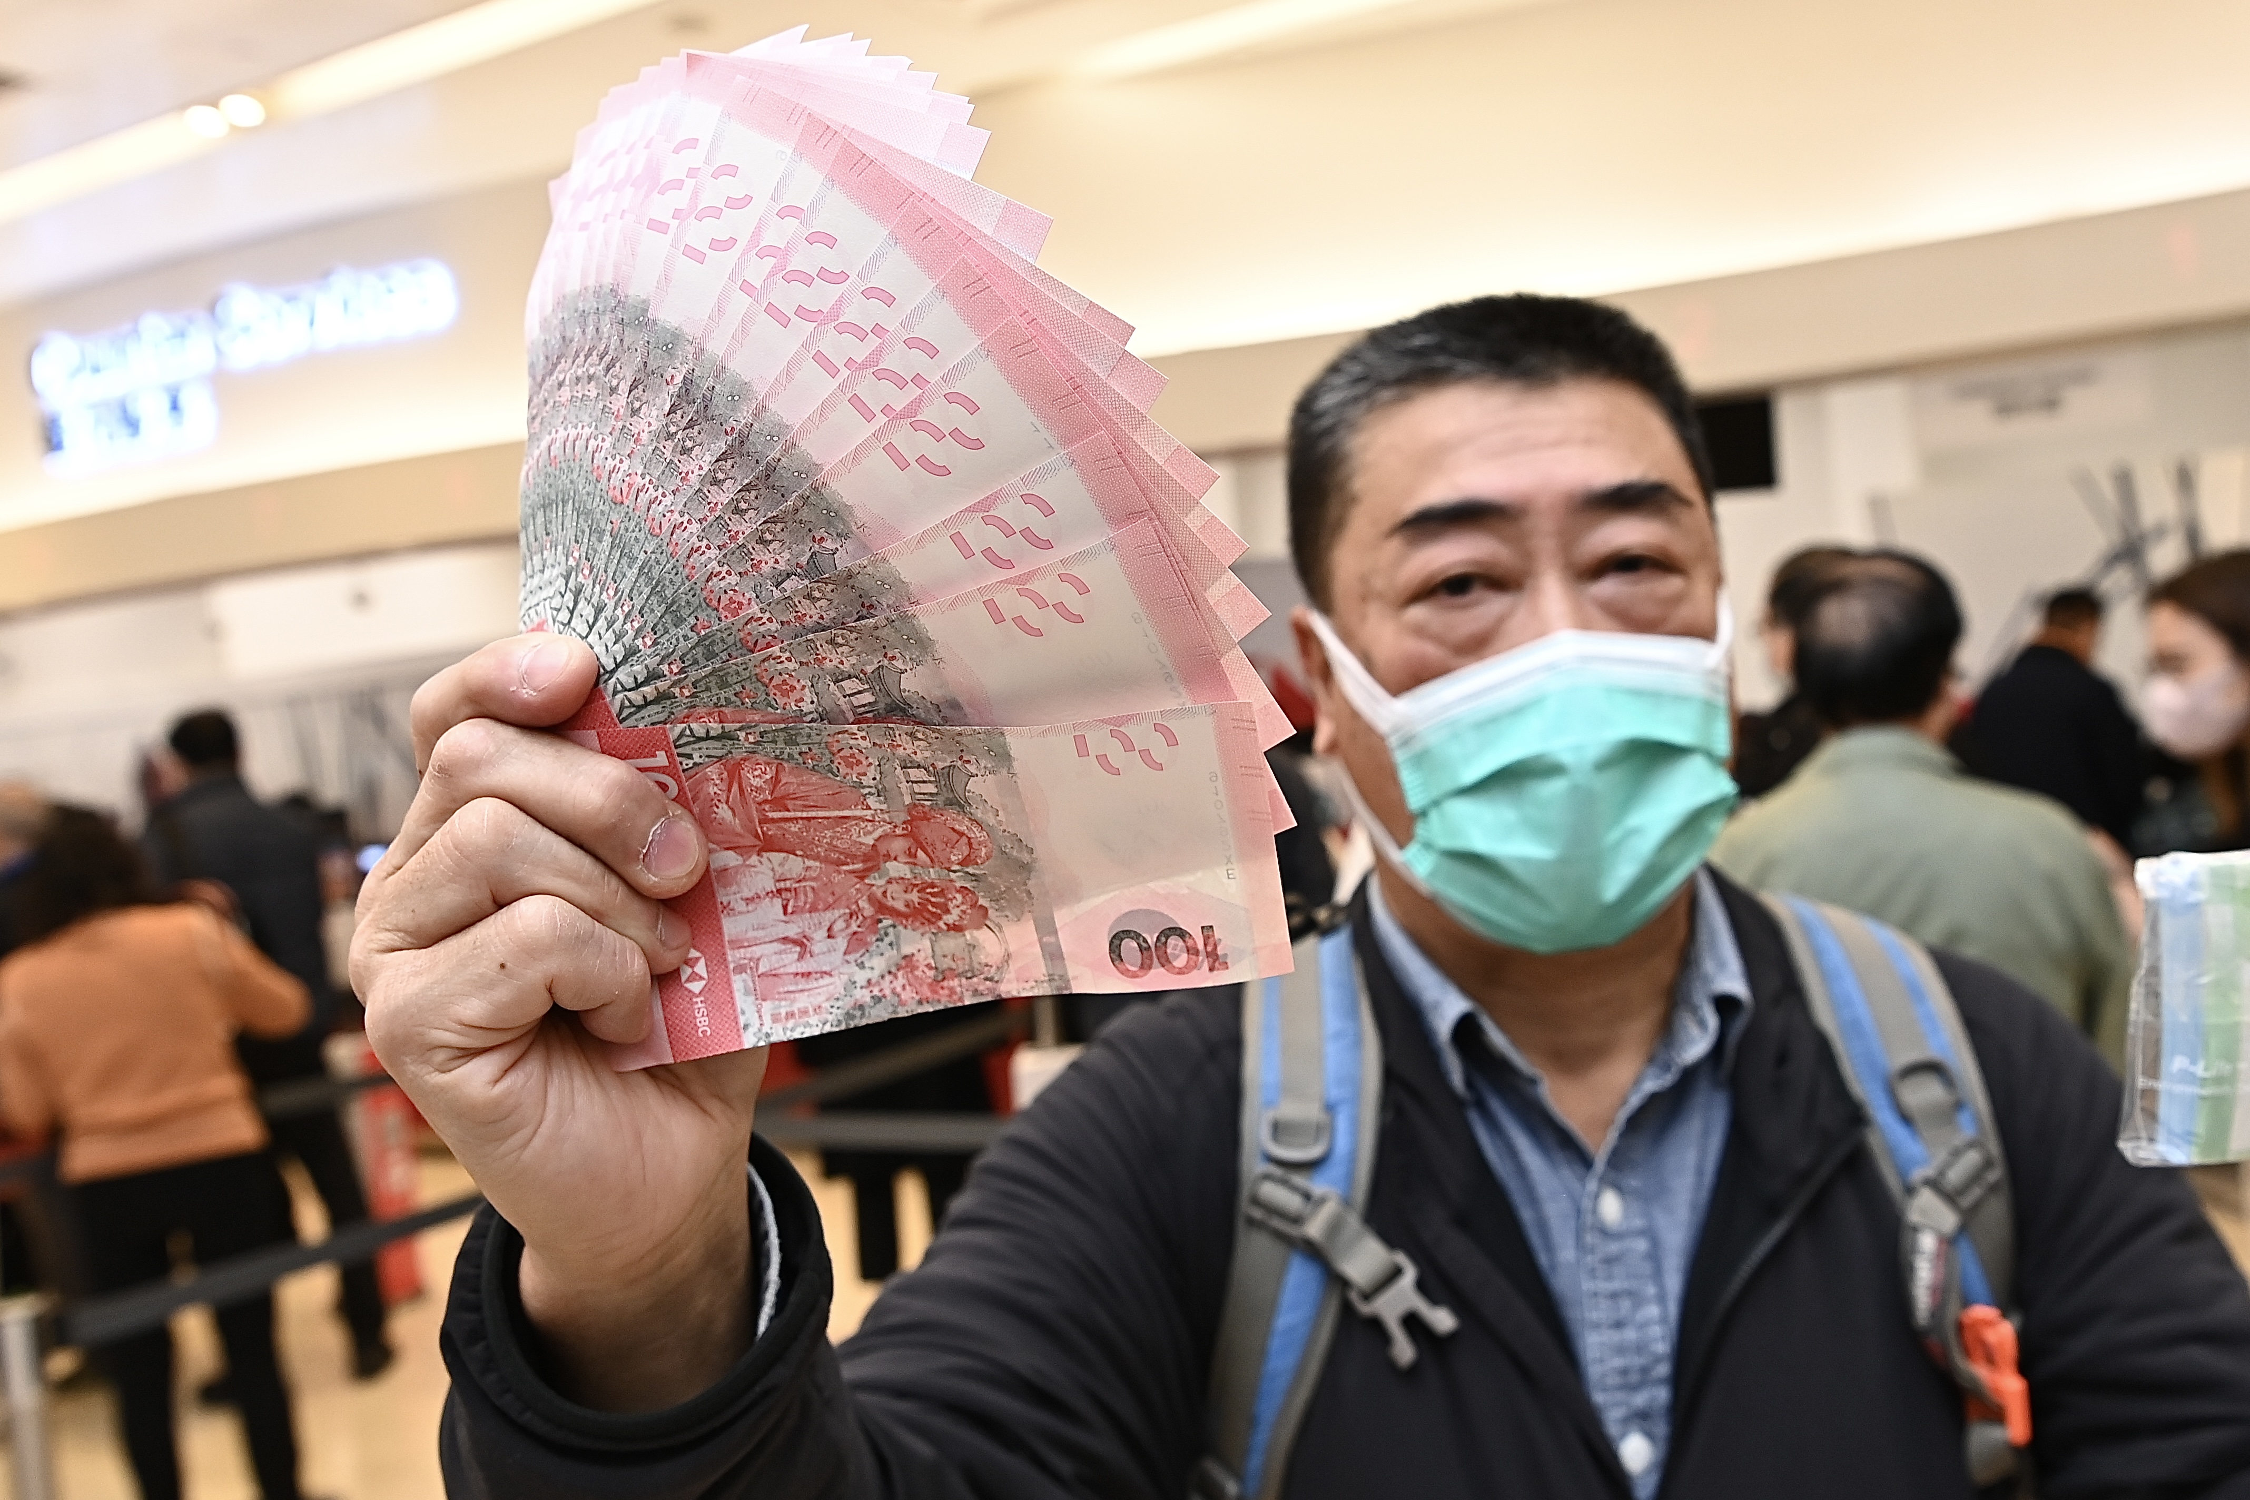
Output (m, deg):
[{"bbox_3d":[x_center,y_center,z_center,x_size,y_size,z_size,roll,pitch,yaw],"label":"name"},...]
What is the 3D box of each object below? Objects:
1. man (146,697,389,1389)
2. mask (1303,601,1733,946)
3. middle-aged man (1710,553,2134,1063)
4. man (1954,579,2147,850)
[{"bbox_3d":[-2.247,0.758,3.892,0.540,1.720,0.380,-6,3,-27],"label":"man"},{"bbox_3d":[0.145,0.011,0.550,0.148,0.125,0.110,-6,-2,5],"label":"mask"},{"bbox_3d":[0.843,0.628,1.541,0.490,1.660,0.330,-3,3,32],"label":"middle-aged man"},{"bbox_3d":[2.692,0.368,4.240,0.520,1.640,0.360,-3,3,37],"label":"man"}]

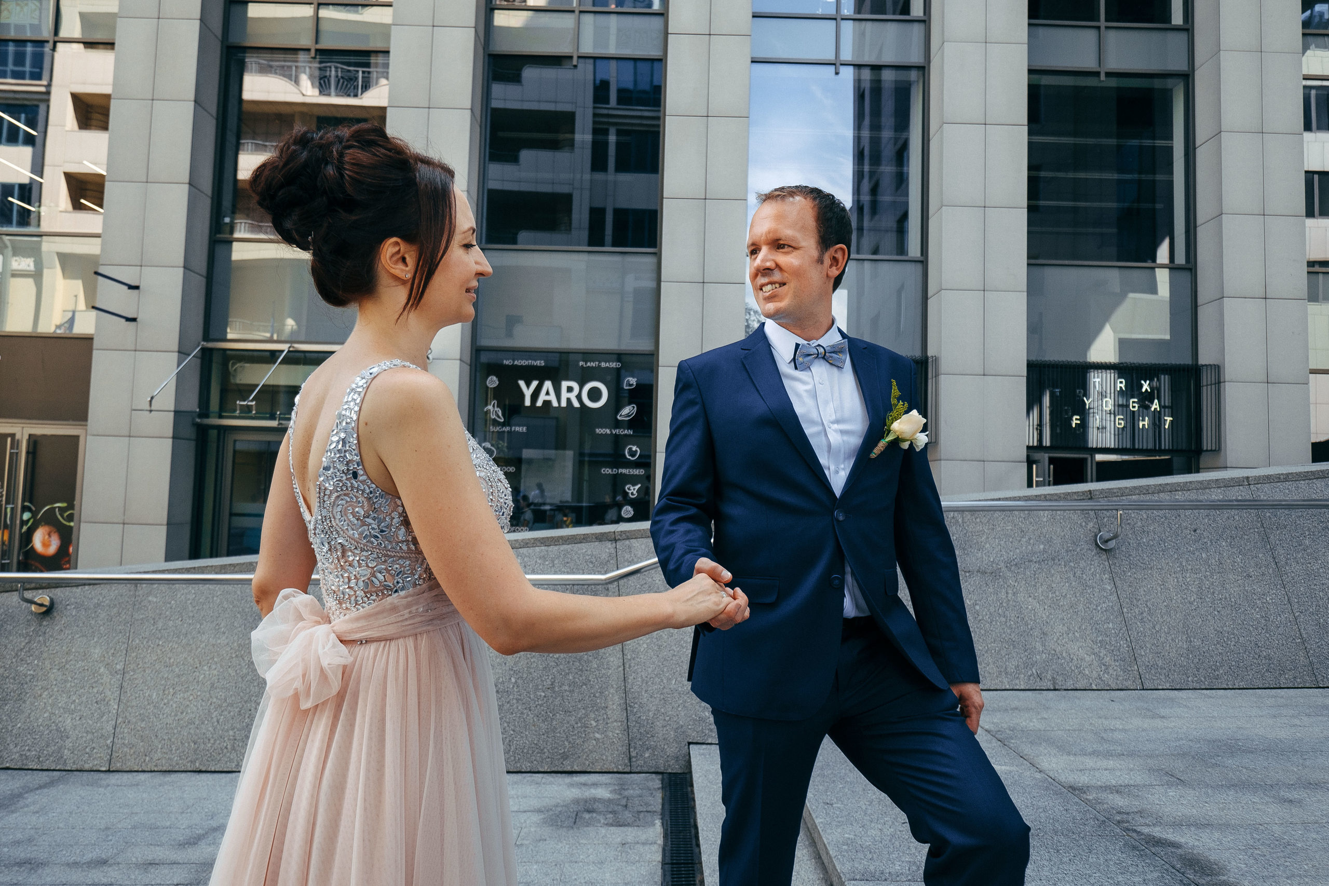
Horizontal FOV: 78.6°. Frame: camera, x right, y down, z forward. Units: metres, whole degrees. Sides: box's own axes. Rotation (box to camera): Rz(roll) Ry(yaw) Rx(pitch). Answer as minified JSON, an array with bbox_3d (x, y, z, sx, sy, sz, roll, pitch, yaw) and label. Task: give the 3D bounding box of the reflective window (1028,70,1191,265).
[{"bbox_3d":[6.538,-4.139,12.152,2.607,2.900,0.100,2,-3,0],"label":"reflective window"}]

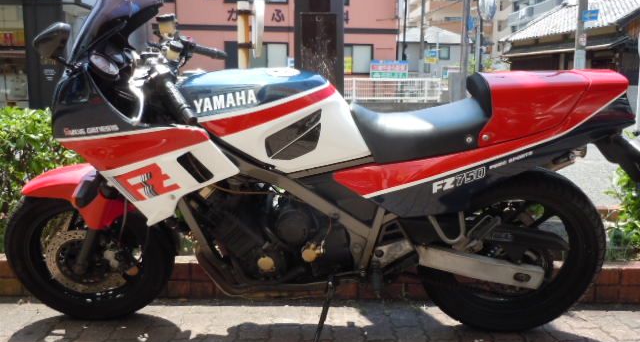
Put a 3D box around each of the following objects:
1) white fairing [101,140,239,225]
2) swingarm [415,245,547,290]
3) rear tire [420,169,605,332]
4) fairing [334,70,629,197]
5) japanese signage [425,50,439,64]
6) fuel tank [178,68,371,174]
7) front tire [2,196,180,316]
[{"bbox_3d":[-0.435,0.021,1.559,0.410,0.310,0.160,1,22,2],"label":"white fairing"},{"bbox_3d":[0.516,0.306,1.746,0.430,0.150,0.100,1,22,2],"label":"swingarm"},{"bbox_3d":[0.664,0.287,1.830,0.665,0.665,0.135,1,22,2],"label":"rear tire"},{"bbox_3d":[0.491,-0.143,1.664,0.870,0.385,0.320,1,22,2],"label":"fairing"},{"bbox_3d":[4.738,-4.853,22.000,0.600,0.530,0.060,0,9,-2],"label":"japanese signage"},{"bbox_3d":[-0.128,-0.191,1.668,0.590,0.305,0.360,1,22,2],"label":"fuel tank"},{"bbox_3d":[-0.820,0.294,1.882,0.600,0.600,0.125,-2,25,-5],"label":"front tire"}]

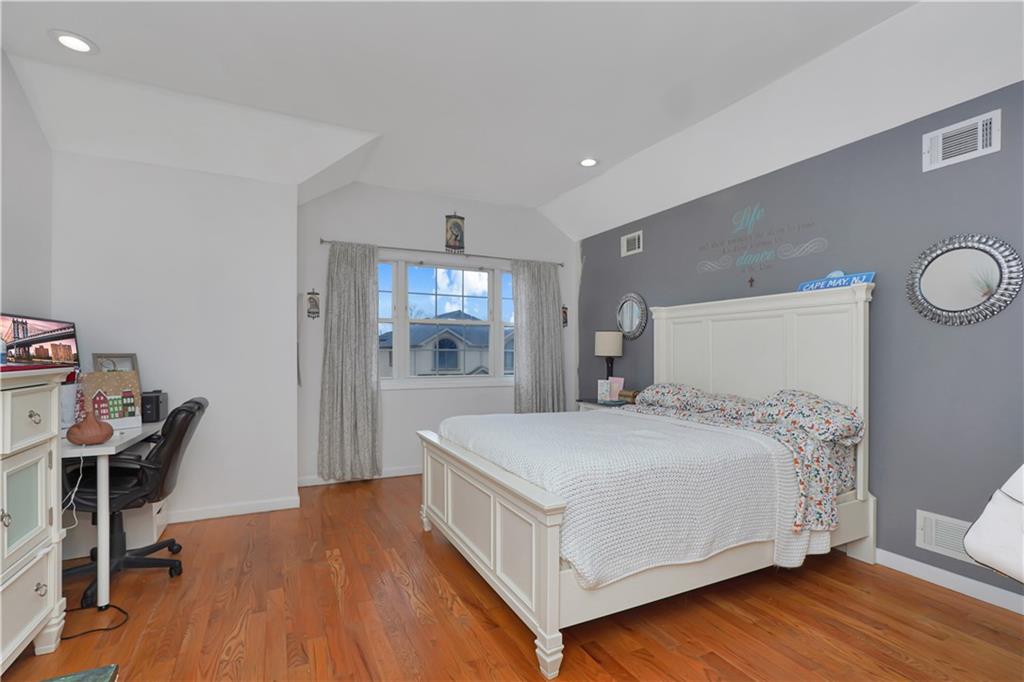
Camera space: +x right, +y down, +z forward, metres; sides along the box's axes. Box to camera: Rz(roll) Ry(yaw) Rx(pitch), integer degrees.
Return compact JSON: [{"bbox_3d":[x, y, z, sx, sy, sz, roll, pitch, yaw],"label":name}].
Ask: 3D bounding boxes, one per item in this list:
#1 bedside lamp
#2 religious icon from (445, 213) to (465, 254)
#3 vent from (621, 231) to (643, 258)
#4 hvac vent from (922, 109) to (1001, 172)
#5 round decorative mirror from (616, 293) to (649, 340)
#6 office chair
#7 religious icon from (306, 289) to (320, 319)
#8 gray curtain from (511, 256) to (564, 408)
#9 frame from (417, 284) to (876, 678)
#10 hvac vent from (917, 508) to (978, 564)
[{"bbox_3d":[0.916,0.245,4.329,0.270,0.650,0.270,0,-1,-26],"label":"bedside lamp"},{"bbox_3d":[-0.567,-1.082,4.572,0.200,0.400,0.020,0,-1,-26],"label":"religious icon"},{"bbox_3d":[1.165,-0.942,4.439,0.020,0.194,0.302,0,-1,-26],"label":"vent"},{"bbox_3d":[2.224,-0.988,2.262,0.020,0.195,0.299,0,-1,-26],"label":"hvac vent"},{"bbox_3d":[1.168,-0.232,4.401,0.035,0.455,0.445,0,-1,-26],"label":"round decorative mirror"},{"bbox_3d":[-2.079,0.792,2.423,0.660,0.940,0.640,0,-1,-19],"label":"office chair"},{"bbox_3d":[-1.740,-0.325,3.994,0.112,0.270,0.020,0,-1,-26],"label":"religious icon"},{"bbox_3d":[0.314,0.190,4.899,0.670,2.080,0.110,0,-1,-26],"label":"gray curtain"},{"bbox_3d":[0.722,0.473,2.868,2.160,1.575,1.685,0,-1,-26],"label":"frame"},{"bbox_3d":[2.211,0.992,2.274,0.020,0.191,0.299,0,-1,-26],"label":"hvac vent"}]

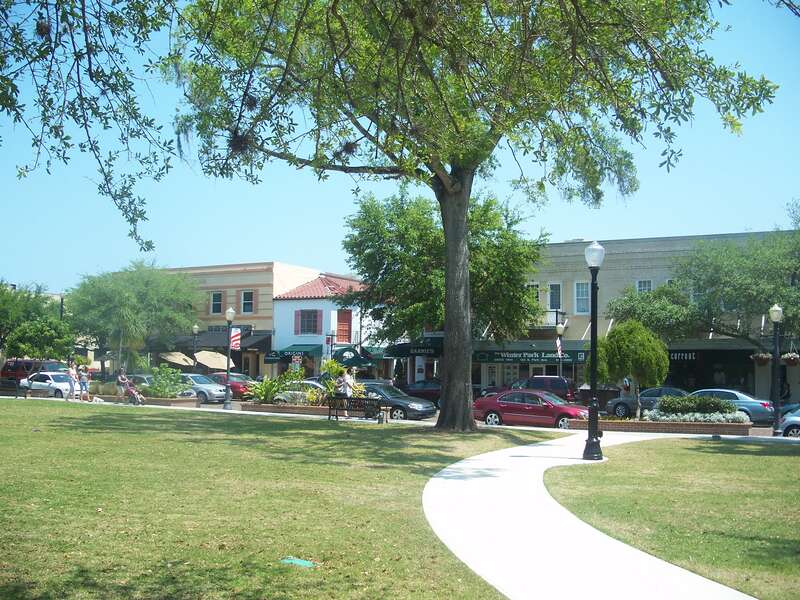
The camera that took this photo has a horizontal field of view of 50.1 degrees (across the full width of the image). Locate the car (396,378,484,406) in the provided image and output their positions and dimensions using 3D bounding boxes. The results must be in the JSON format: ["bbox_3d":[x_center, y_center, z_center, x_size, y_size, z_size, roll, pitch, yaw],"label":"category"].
[{"bbox_3d":[2.022,4.637,41.942,4.700,1.470,1.800,-1,-5,31],"label":"car"}]

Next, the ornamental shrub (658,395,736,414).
[{"bbox_3d":[8.663,3.072,24.900,2.300,0.720,1.000,-1,-5,26],"label":"ornamental shrub"}]

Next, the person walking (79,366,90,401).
[{"bbox_3d":[-14.496,3.851,39.235,0.400,1.640,0.500,-1,-5,31],"label":"person walking"}]

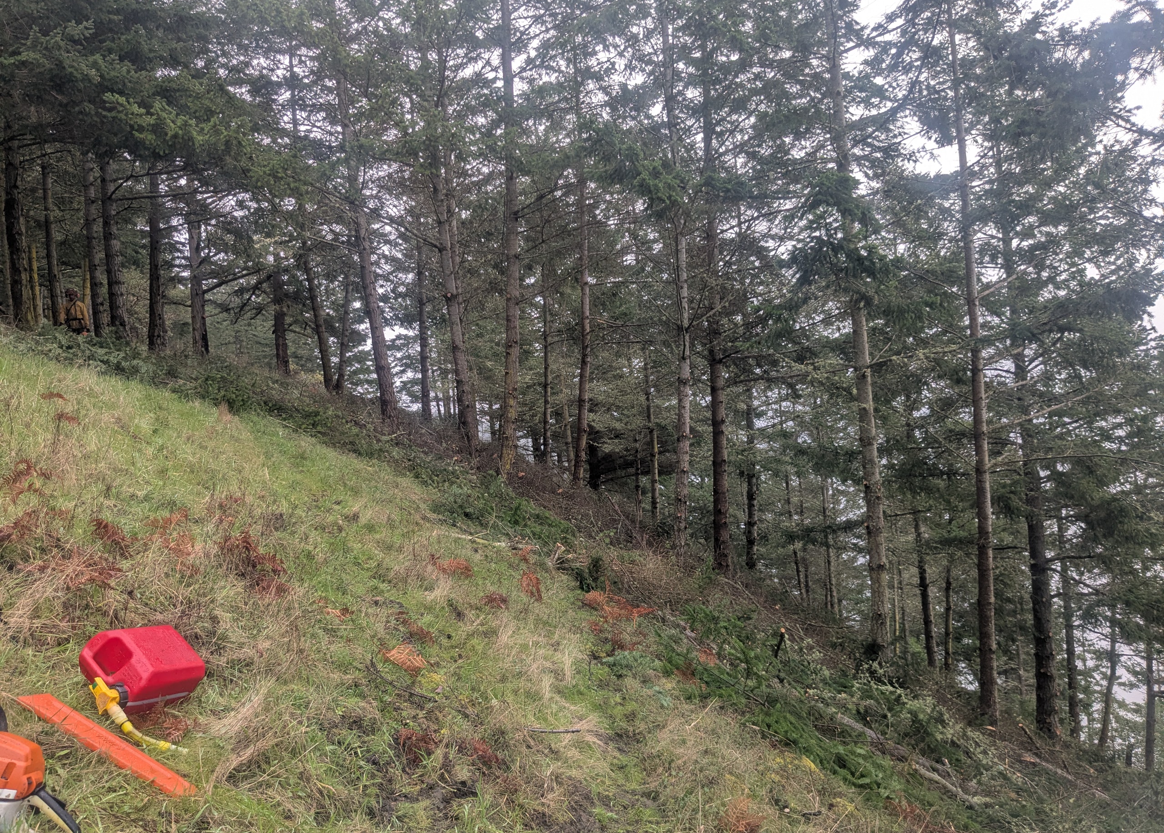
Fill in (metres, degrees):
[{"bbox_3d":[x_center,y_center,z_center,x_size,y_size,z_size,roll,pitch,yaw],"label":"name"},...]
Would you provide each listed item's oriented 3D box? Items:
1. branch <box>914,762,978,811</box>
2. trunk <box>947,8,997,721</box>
[{"bbox_3d":[3.158,3.214,7.900,0.594,0.060,0.060,32,14,20],"label":"branch"},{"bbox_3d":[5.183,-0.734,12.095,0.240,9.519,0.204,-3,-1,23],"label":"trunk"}]

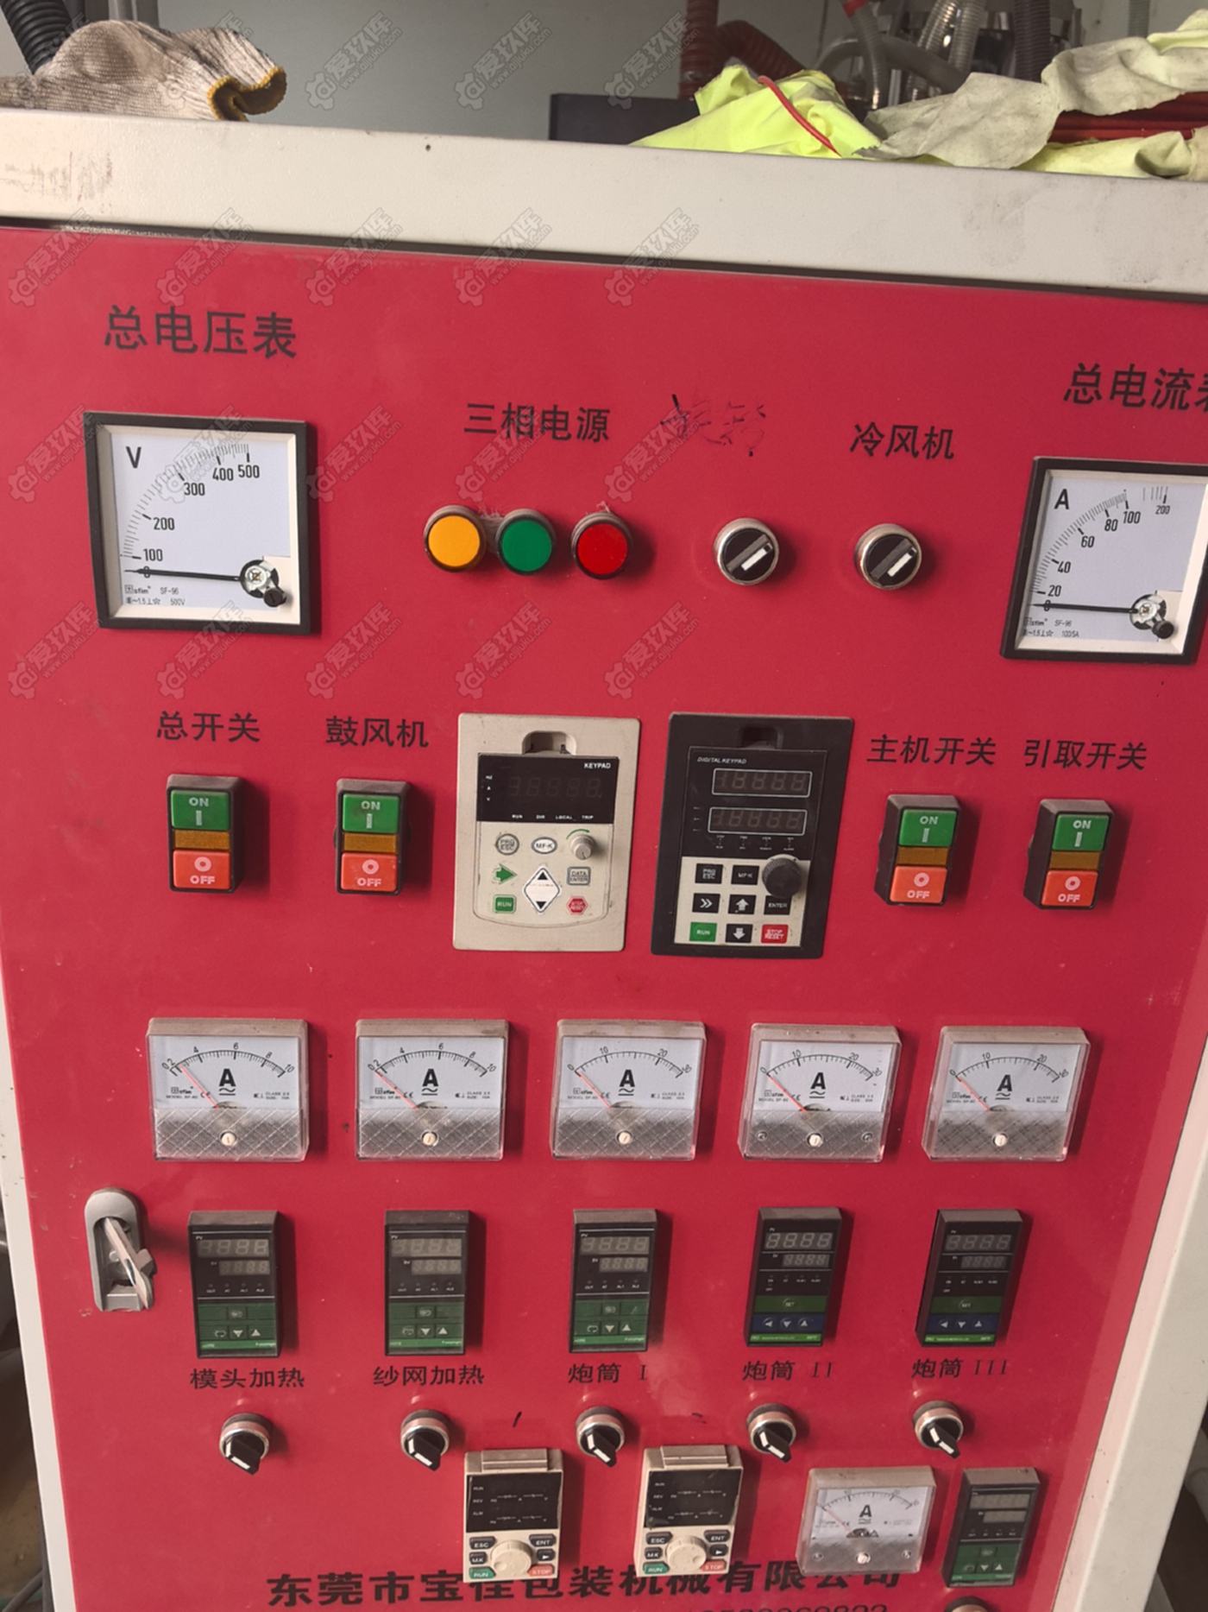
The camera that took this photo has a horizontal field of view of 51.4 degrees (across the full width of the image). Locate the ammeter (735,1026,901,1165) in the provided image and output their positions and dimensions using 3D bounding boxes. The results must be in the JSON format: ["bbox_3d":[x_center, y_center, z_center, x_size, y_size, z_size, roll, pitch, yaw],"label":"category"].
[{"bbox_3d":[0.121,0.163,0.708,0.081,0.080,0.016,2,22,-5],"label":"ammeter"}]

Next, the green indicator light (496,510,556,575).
[{"bbox_3d":[-0.037,-0.124,0.590,0.029,0.029,0.017,2,20,-5],"label":"green indicator light"}]

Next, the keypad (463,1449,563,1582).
[{"bbox_3d":[-0.058,0.455,0.801,0.061,0.093,0.021,2,20,-5],"label":"keypad"}]

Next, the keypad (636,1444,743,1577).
[{"bbox_3d":[0.055,0.464,0.821,0.061,0.097,0.019,1,22,-5],"label":"keypad"}]

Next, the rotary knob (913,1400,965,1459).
[{"bbox_3d":[0.218,0.403,0.808,0.030,0.030,0.024,2,21,-5],"label":"rotary knob"}]

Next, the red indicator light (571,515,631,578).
[{"bbox_3d":[0.000,-0.122,0.595,0.029,0.029,0.014,2,21,-5],"label":"red indicator light"}]

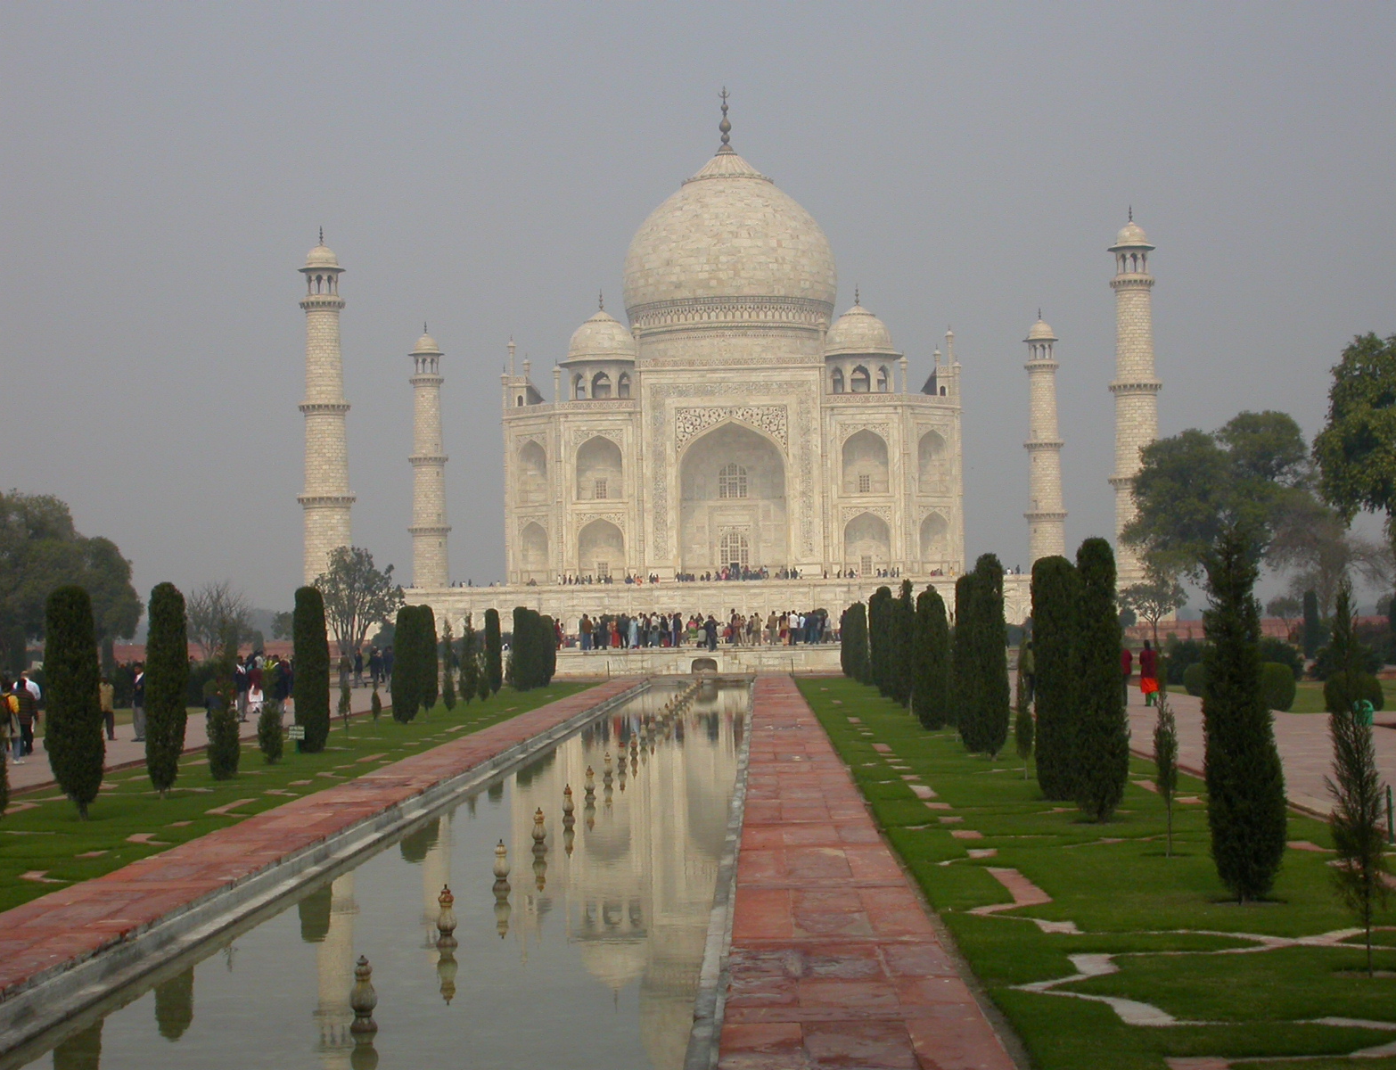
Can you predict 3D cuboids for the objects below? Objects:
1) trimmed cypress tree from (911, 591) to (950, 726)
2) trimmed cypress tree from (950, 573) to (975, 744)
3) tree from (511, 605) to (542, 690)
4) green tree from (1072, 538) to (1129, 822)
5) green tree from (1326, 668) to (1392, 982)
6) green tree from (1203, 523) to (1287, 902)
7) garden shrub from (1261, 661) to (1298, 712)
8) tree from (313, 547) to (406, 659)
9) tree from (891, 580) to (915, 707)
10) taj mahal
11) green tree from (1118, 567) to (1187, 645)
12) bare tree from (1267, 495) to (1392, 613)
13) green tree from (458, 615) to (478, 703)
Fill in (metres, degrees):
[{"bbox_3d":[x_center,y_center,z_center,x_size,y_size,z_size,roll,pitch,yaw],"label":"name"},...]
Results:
[{"bbox_3d":[5.240,2.791,57.523,0.827,3.198,0.827,-1,-2,5],"label":"trimmed cypress tree"},{"bbox_3d":[5.069,2.350,46.986,0.778,3.327,0.778,-2,-2,6],"label":"trimmed cypress tree"},{"bbox_3d":[-6.961,4.606,103.121,1.124,3.409,1.124,-1,-2,-4],"label":"tree"},{"bbox_3d":[4.770,1.726,30.383,0.701,3.389,0.701,-2,-2,9],"label":"green tree"},{"bbox_3d":[4.154,1.638,16.058,0.410,2.286,0.410,-1,-2,1],"label":"green tree"},{"bbox_3d":[4.361,1.422,20.365,0.653,3.014,0.653,-1,-2,1],"label":"green tree"},{"bbox_3d":[14.086,3.739,63.223,1.434,1.217,1.434,-2,-2,12],"label":"garden shrub"},{"bbox_3d":[-20.615,4.541,155.470,5.612,7.660,5.612,-1,-2,1],"label":"tree"},{"bbox_3d":[5.433,2.887,67.330,0.604,3.393,0.604,-1,-2,1],"label":"tree"},{"bbox_3d":[4.338,-22.570,334.709,98.000,72.800,97.000,-1,-2,1],"label":"taj mahal"},{"bbox_3d":[26.191,4.459,147.353,4.002,5.125,4.002,-1,-2,1],"label":"green tree"},{"bbox_3d":[39.997,2.394,161.775,7.895,9.812,7.500,-2,-2,14],"label":"bare tree"},{"bbox_3d":[-7.791,4.209,86.379,0.678,3.030,0.678,-1,-2,-5],"label":"green tree"}]

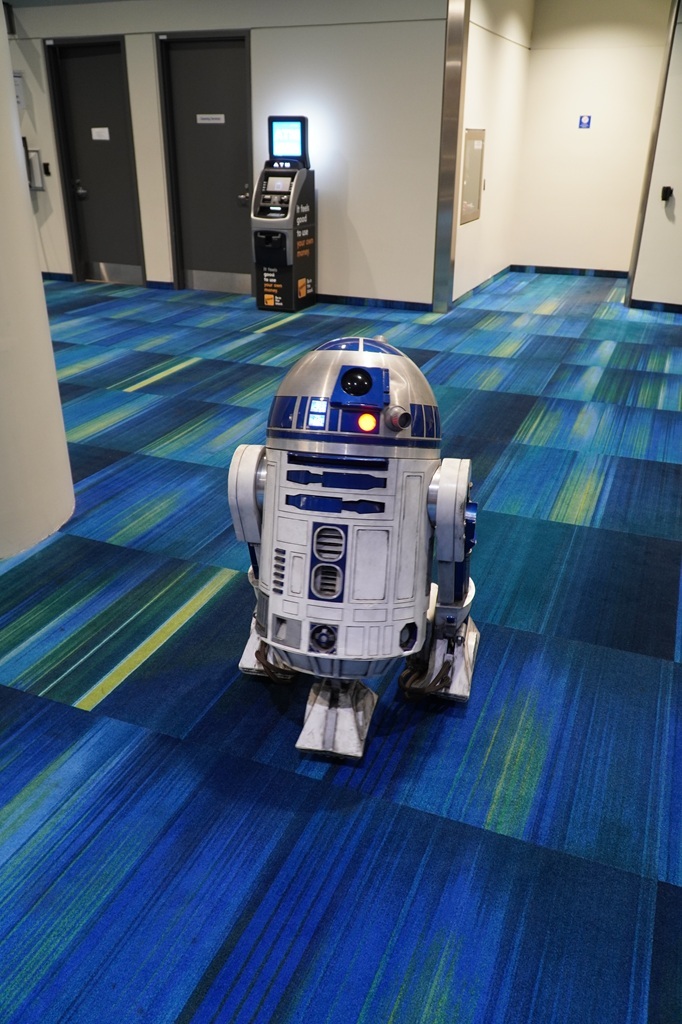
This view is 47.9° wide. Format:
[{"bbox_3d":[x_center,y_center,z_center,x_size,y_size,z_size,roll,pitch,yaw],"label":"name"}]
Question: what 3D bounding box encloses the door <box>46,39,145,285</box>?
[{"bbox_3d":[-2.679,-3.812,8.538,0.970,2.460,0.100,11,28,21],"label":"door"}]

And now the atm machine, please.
[{"bbox_3d":[-0.554,-2.872,7.472,0.410,1.725,0.540,10,28,19],"label":"atm machine"}]

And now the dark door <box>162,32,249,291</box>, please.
[{"bbox_3d":[-1.340,-3.556,8.025,0.970,2.460,0.100,11,28,21],"label":"dark door"}]

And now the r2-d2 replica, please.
[{"bbox_3d":[0.035,0.063,2.242,0.745,1.100,0.660,5,27,10],"label":"r2-d2 replica"}]

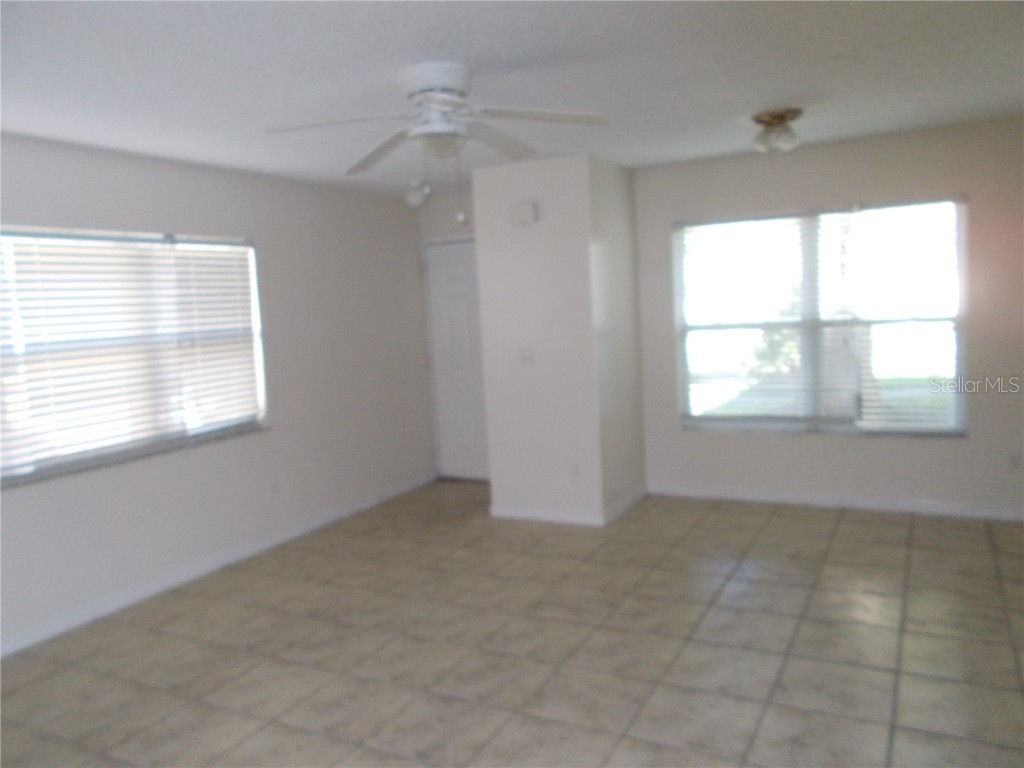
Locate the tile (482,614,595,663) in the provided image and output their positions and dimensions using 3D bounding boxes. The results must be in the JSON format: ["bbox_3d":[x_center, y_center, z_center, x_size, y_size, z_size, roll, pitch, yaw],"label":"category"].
[{"bbox_3d":[0.124,1.133,3.430,0.402,0.010,0.402,0,7,29],"label":"tile"}]

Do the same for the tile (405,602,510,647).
[{"bbox_3d":[-0.226,1.135,3.626,0.400,0.010,0.400,0,6,29],"label":"tile"}]

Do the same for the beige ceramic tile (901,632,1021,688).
[{"bbox_3d":[1.742,1.076,3.002,0.400,0.010,0.400,0,6,29],"label":"beige ceramic tile"}]

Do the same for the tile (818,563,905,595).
[{"bbox_3d":[1.774,0.989,3.902,0.400,0.010,0.400,0,6,29],"label":"tile"}]

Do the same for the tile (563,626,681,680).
[{"bbox_3d":[0.481,1.132,3.236,0.402,0.010,0.402,0,7,29],"label":"tile"}]

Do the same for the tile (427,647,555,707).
[{"bbox_3d":[-0.065,1.178,3.078,0.400,0.010,0.400,0,6,29],"label":"tile"}]

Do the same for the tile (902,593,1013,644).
[{"bbox_3d":[1.935,1.031,3.354,0.400,0.010,0.400,0,6,29],"label":"tile"}]

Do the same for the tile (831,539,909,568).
[{"bbox_3d":[1.969,0.941,4.267,0.402,0.010,0.402,0,7,29],"label":"tile"}]

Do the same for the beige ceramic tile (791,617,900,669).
[{"bbox_3d":[1.387,1.079,3.197,0.400,0.010,0.400,0,6,29],"label":"beige ceramic tile"}]

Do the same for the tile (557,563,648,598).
[{"bbox_3d":[0.519,1.057,4.188,0.400,0.012,0.400,0,6,28],"label":"tile"}]

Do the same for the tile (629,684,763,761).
[{"bbox_3d":[0.644,1.172,2.687,0.400,0.010,0.400,0,6,29],"label":"tile"}]

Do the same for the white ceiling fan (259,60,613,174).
[{"bbox_3d":[-0.296,-1.104,3.145,1.300,0.360,1.300,0,6,29],"label":"white ceiling fan"}]

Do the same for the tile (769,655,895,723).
[{"bbox_3d":[1.196,1.131,2.846,0.402,0.010,0.402,0,7,29],"label":"tile"}]

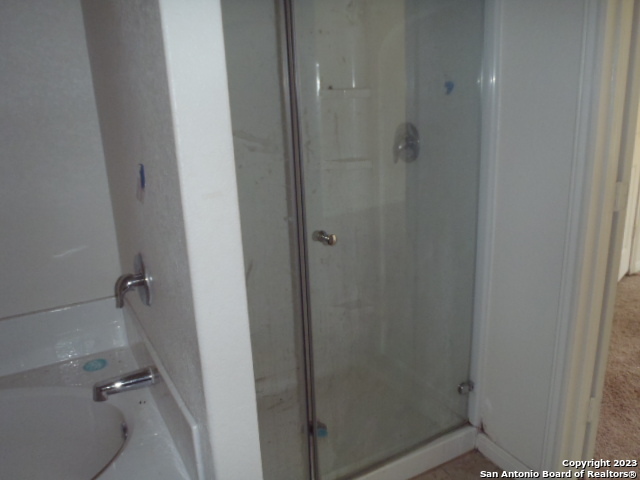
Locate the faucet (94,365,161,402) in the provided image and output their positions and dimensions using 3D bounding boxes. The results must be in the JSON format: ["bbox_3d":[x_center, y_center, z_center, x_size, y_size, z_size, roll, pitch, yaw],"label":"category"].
[{"bbox_3d":[-0.568,0.430,1.537,0.175,0.062,0.052,-10,15,-27],"label":"faucet"}]

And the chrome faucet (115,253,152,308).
[{"bbox_3d":[-0.579,0.130,1.586,0.092,0.162,0.160,-10,15,-27],"label":"chrome faucet"}]

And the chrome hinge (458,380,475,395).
[{"bbox_3d":[0.615,0.620,2.174,0.050,0.043,0.040,-10,15,-27],"label":"chrome hinge"}]

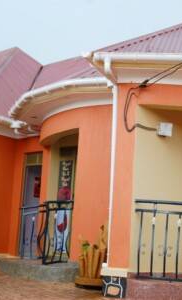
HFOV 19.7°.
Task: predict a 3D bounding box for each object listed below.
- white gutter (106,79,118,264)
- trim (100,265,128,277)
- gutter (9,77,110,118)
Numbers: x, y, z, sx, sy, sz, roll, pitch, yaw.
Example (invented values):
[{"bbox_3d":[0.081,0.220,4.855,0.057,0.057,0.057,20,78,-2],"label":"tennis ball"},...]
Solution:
[{"bbox_3d":[0.350,0.379,8.514,0.080,2.950,0.080,0,-10,18],"label":"white gutter"},{"bbox_3d":[0.369,1.939,8.400,0.450,0.160,0.270,0,-10,18],"label":"trim"},{"bbox_3d":[-0.916,-0.919,9.499,0.600,0.150,3.420,9,-11,-34],"label":"gutter"}]

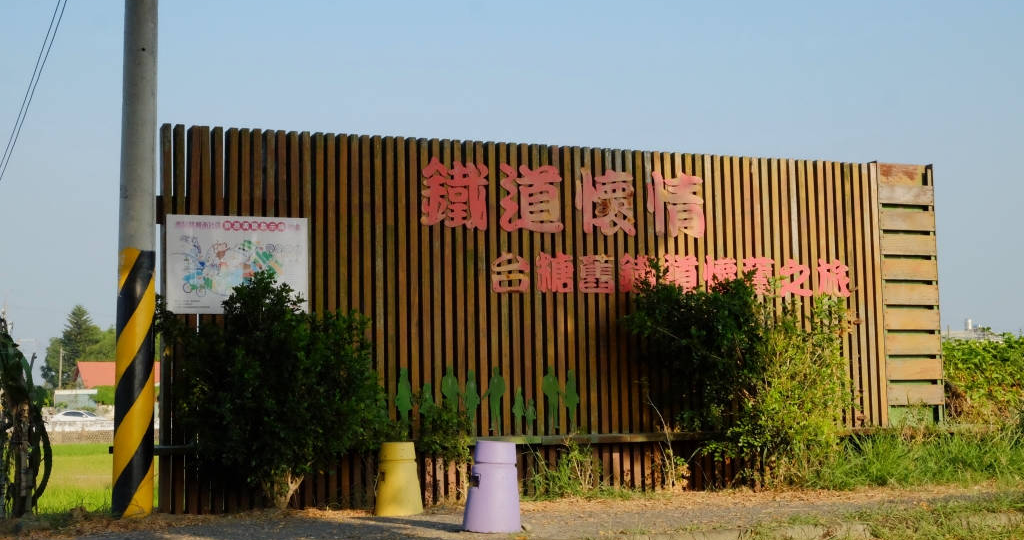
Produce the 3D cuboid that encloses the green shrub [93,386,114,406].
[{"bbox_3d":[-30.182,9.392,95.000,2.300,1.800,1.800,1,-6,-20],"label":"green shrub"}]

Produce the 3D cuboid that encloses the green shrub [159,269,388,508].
[{"bbox_3d":[-2.292,1.123,12.247,2.300,2.157,1.600,1,-6,-20],"label":"green shrub"}]

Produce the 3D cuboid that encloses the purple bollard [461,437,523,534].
[{"bbox_3d":[-0.171,1.730,10.258,0.467,0.705,0.467,-1,-6,0],"label":"purple bollard"}]

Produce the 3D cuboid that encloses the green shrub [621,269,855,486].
[{"bbox_3d":[2.454,1.121,14.021,2.574,2.235,1.600,1,-6,-20],"label":"green shrub"}]

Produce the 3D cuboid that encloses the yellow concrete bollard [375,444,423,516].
[{"bbox_3d":[-1.050,1.936,11.900,0.450,0.655,0.450,-1,-6,0],"label":"yellow concrete bollard"}]

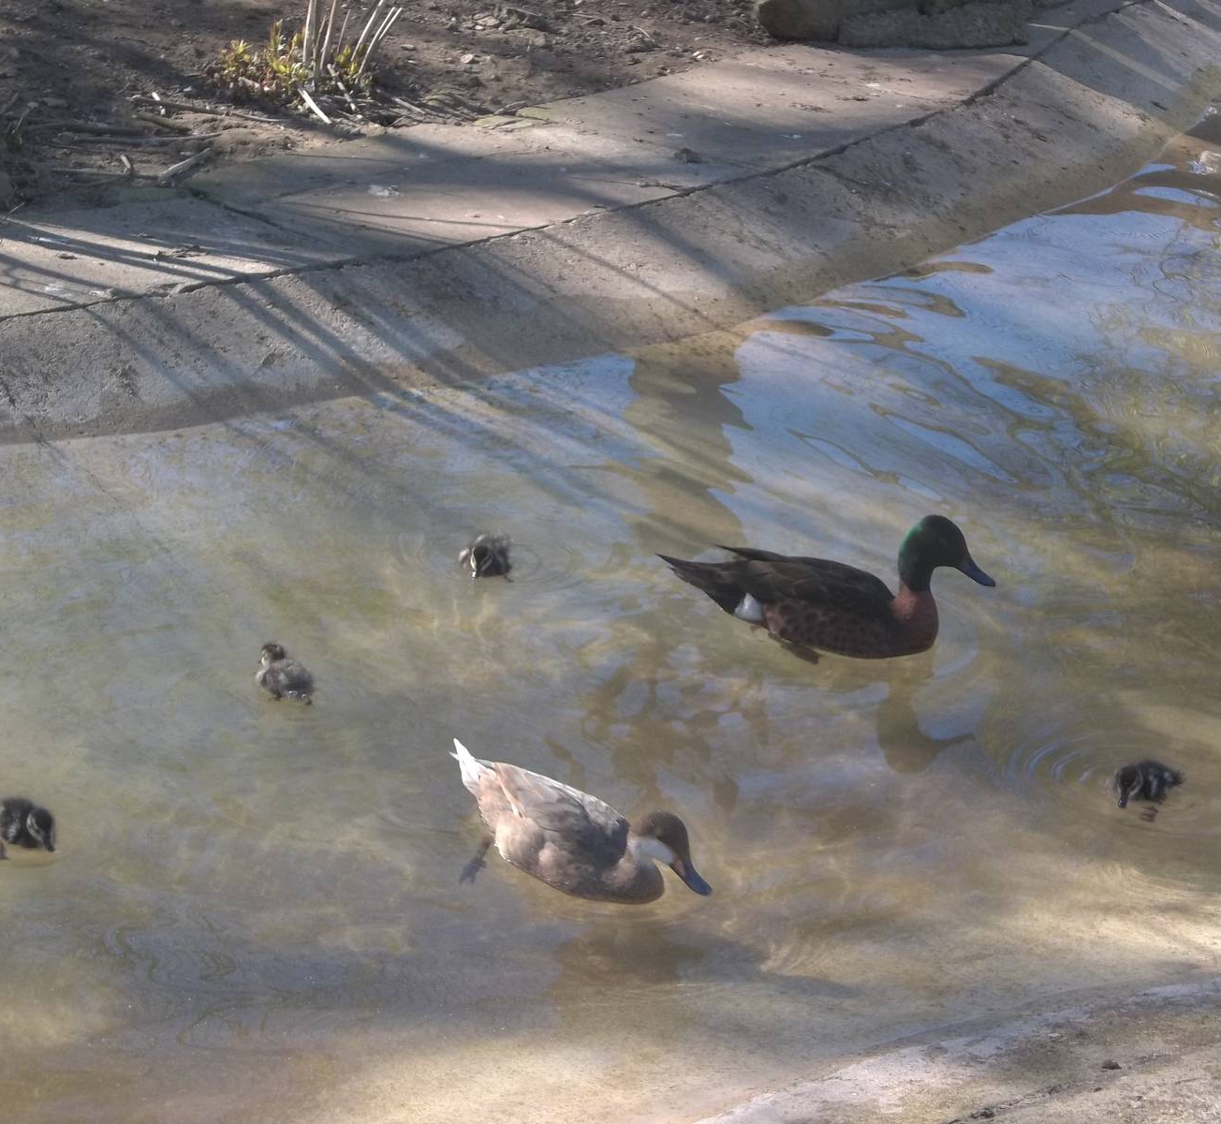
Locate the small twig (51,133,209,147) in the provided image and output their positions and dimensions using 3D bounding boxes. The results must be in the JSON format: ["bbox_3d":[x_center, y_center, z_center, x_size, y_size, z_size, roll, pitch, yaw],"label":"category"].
[{"bbox_3d":[-0.665,-0.587,5.173,0.216,0.013,0.016,-3,25,-17],"label":"small twig"}]

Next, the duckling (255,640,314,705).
[{"bbox_3d":[-0.347,0.119,3.967,0.072,0.062,0.047,5,24,2],"label":"duckling"}]

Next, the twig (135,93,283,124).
[{"bbox_3d":[-0.578,-0.646,5.319,0.224,0.014,0.016,10,25,12],"label":"twig"}]

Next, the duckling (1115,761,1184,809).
[{"bbox_3d":[0.565,0.233,3.890,0.080,0.047,0.052,-10,28,-29],"label":"duckling"}]

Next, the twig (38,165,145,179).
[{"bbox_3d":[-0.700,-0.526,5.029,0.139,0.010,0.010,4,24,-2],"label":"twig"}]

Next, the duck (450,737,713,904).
[{"bbox_3d":[-0.029,0.250,3.656,0.320,0.138,0.138,20,28,31],"label":"duck"}]

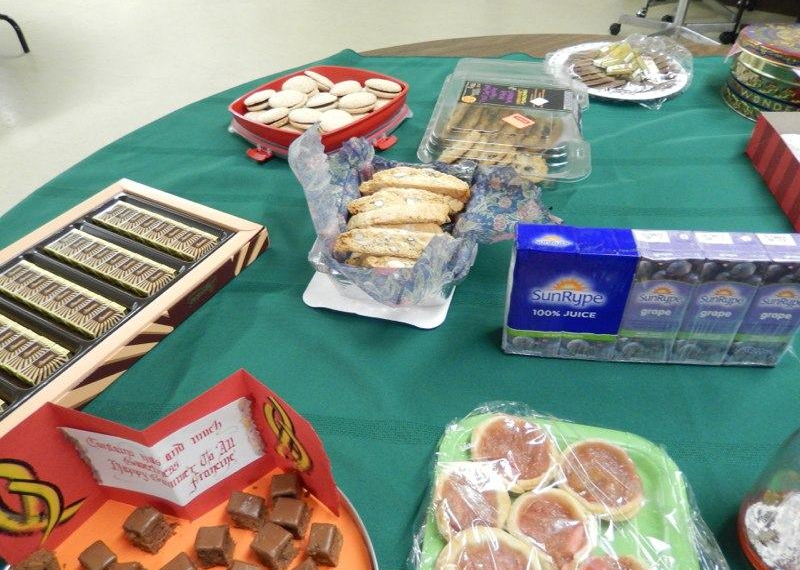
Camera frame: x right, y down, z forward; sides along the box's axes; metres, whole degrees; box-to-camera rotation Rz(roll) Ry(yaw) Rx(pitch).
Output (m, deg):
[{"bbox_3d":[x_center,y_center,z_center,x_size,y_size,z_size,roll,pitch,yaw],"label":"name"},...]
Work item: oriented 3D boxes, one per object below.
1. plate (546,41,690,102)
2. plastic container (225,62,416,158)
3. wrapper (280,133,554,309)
[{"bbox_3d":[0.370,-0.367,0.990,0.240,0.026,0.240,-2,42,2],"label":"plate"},{"bbox_3d":[-0.122,-0.268,0.888,0.226,0.053,0.226,25,49,28],"label":"plastic container"},{"bbox_3d":[0.016,-0.078,0.627,0.275,0.105,0.200,9,43,14],"label":"wrapper"}]

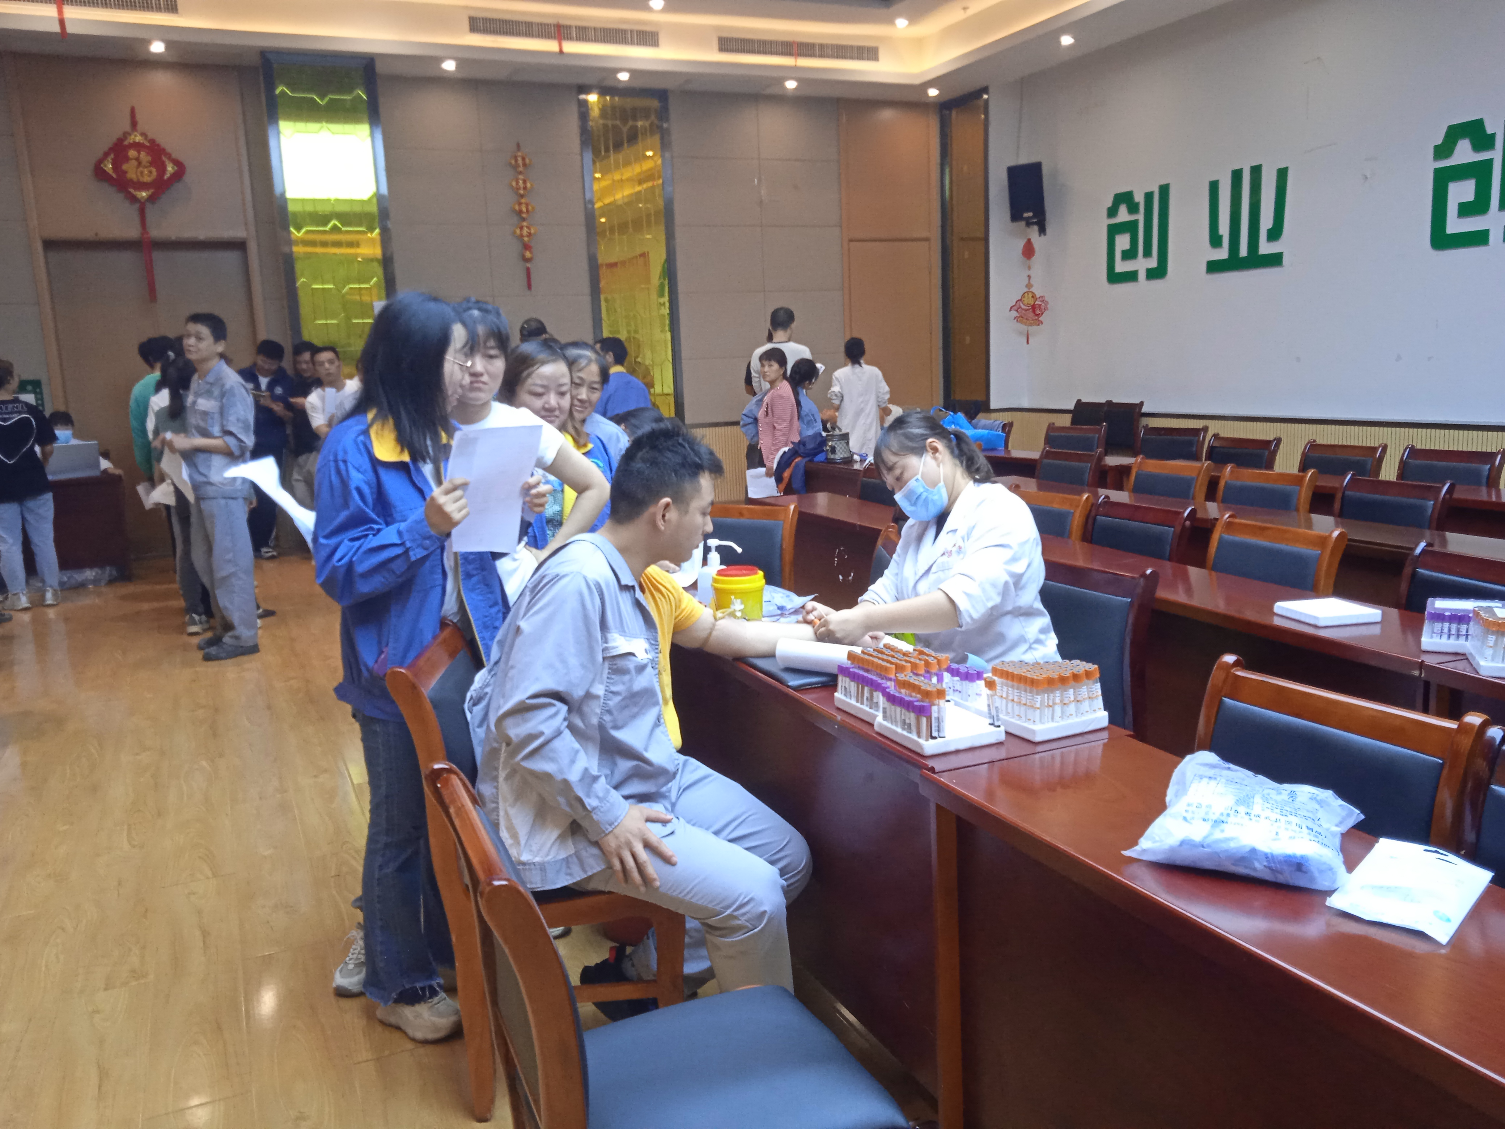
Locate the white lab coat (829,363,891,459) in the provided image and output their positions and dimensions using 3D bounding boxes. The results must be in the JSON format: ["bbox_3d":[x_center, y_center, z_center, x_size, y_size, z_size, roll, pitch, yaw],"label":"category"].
[{"bbox_3d":[0.872,-1.152,9.906,0.510,0.960,0.320,-1,10,7],"label":"white lab coat"}]

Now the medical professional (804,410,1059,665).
[{"bbox_3d":[0.478,0.276,3.058,0.680,1.310,0.520,-5,10,-17],"label":"medical professional"}]

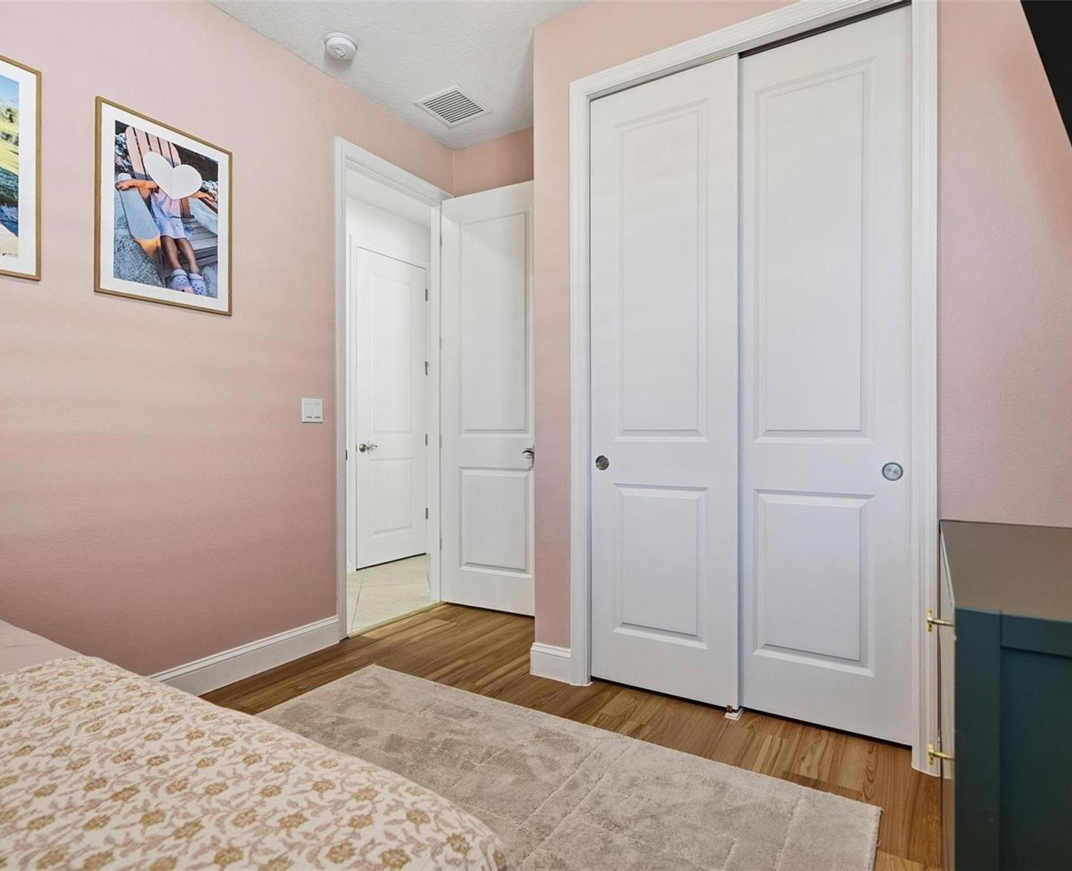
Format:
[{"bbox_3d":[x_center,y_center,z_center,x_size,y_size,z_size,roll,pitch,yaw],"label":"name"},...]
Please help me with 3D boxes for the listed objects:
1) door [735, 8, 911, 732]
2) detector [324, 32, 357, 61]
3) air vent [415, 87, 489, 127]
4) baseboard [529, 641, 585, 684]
[{"bbox_3d":[1.004,-0.198,2.087,0.575,2.446,0.037,0,0,31],"label":"door"},{"bbox_3d":[-0.881,-1.759,2.639,0.139,0.042,0.139,0,0,0],"label":"detector"},{"bbox_3d":[-0.447,-1.775,3.167,0.303,0.015,0.303,0,0,31],"label":"air vent"},{"bbox_3d":[0.082,0.973,2.489,0.220,0.133,0.020,0,0,31],"label":"baseboard"}]

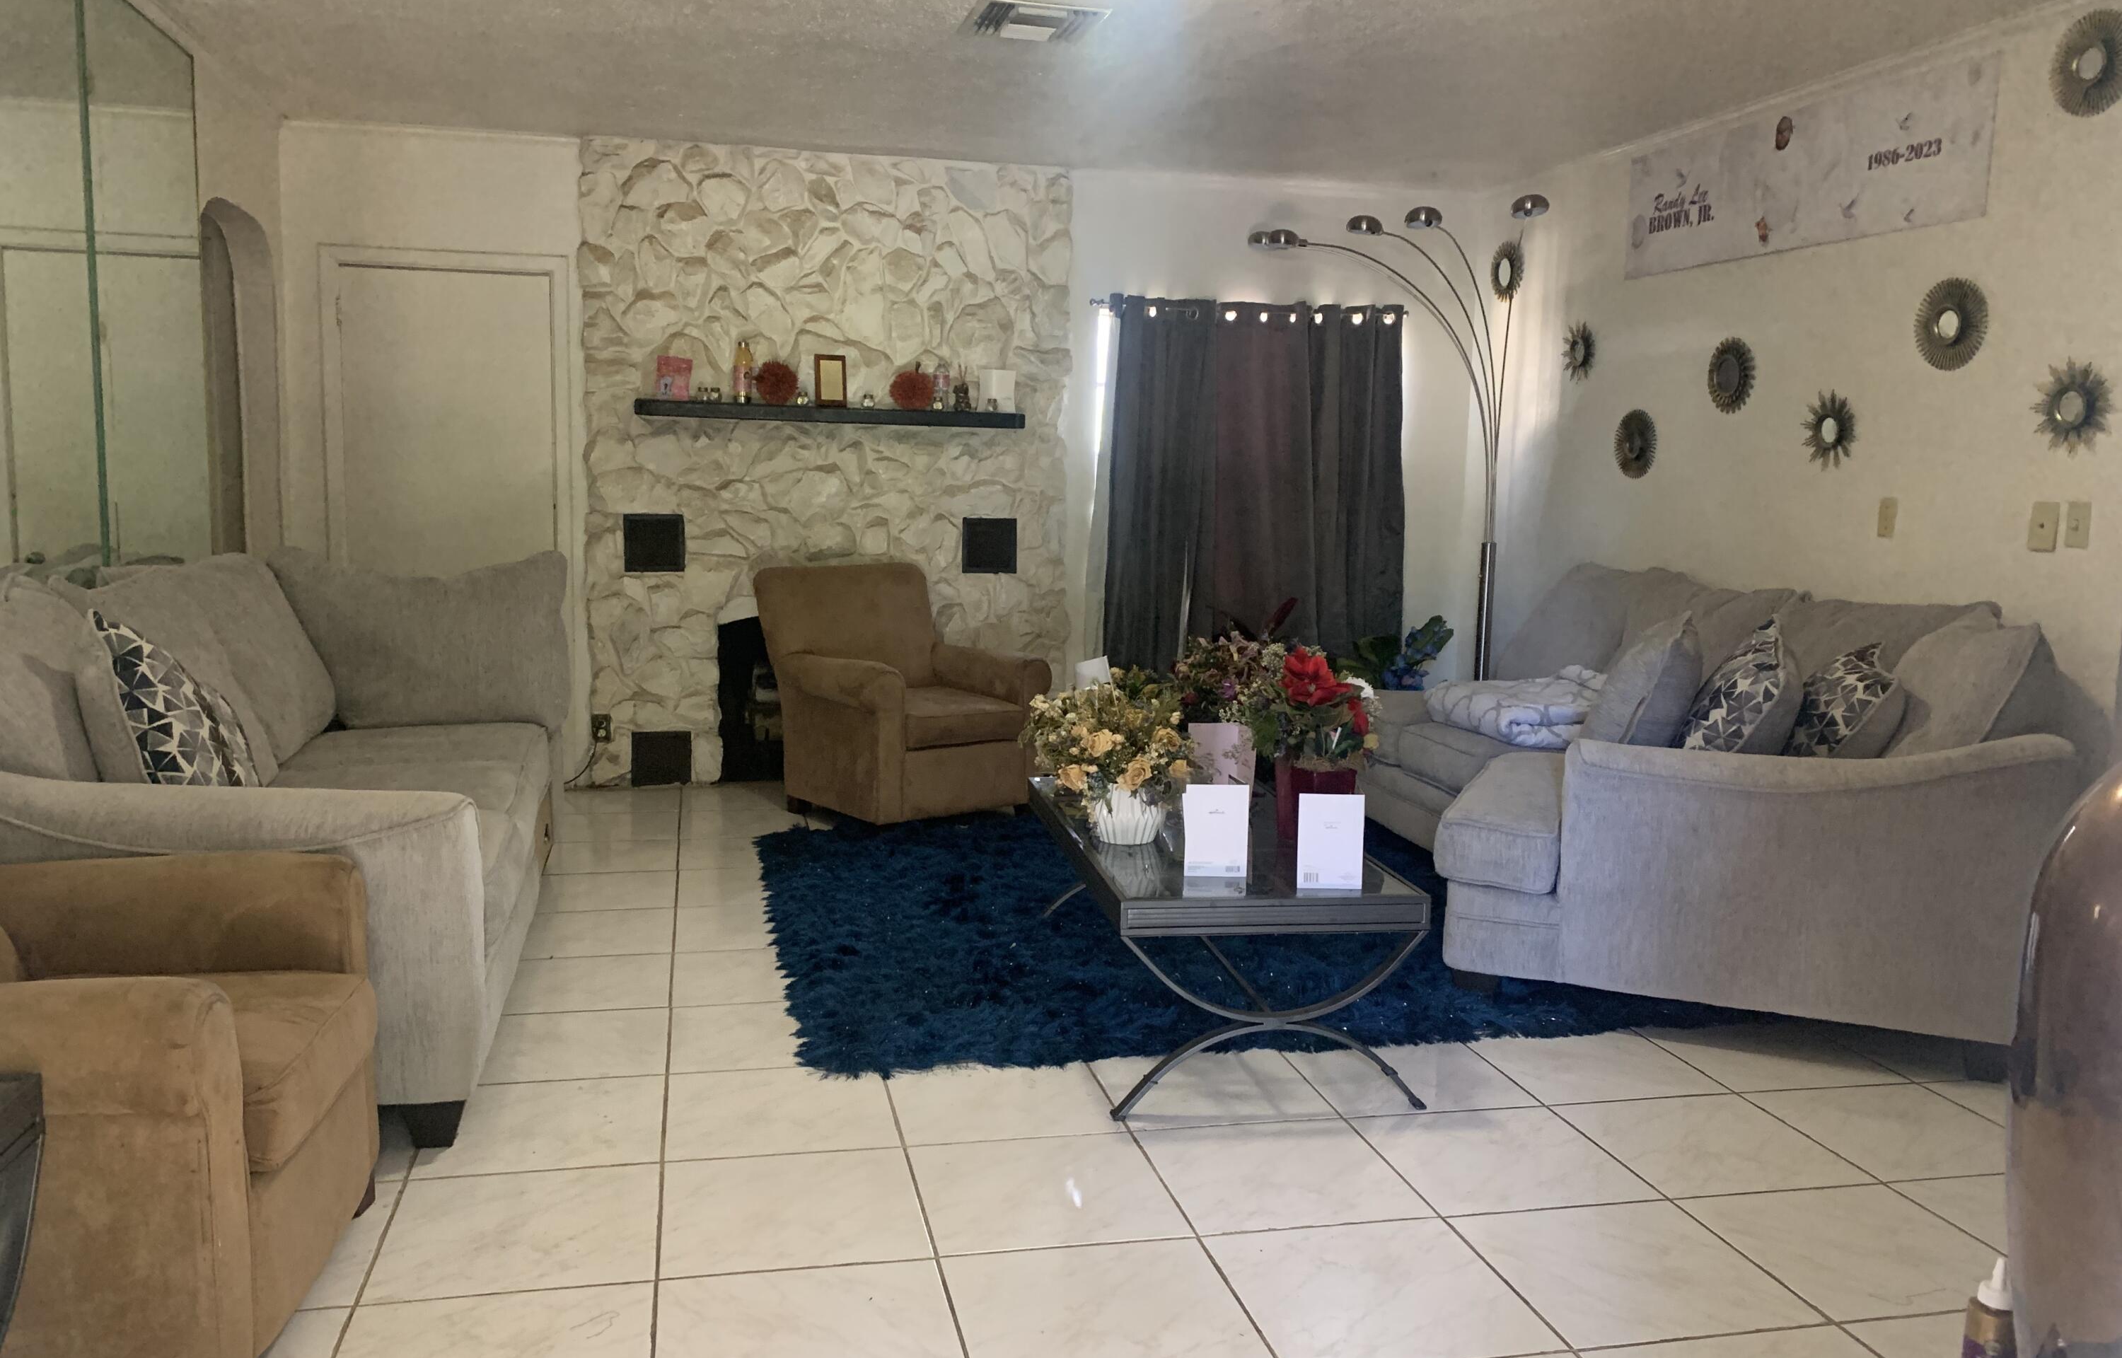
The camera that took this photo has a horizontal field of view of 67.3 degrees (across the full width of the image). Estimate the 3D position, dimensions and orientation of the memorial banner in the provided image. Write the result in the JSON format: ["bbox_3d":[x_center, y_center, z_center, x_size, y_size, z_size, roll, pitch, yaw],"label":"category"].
[{"bbox_3d":[2.216,-1.522,4.900,0.020,0.419,1.536,-1,7,-17],"label":"memorial banner"}]

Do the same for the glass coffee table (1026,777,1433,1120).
[{"bbox_3d":[0.320,0.567,3.775,0.632,0.434,1.298,0,7,-9],"label":"glass coffee table"}]

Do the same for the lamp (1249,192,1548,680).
[{"bbox_3d":[1.194,-0.546,5.720,1.000,2.193,0.650,0,7,-13],"label":"lamp"}]

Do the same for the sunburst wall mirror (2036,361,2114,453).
[{"bbox_3d":[2.502,-0.677,3.955,0.025,0.227,0.227,-1,7,-17],"label":"sunburst wall mirror"}]

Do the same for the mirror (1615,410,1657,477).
[{"bbox_3d":[2.012,-0.828,5.603,0.025,0.242,0.242,-1,7,-17],"label":"mirror"}]

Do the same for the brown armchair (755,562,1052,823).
[{"bbox_3d":[-0.589,0.042,5.882,0.780,0.900,0.790,-4,9,-40],"label":"brown armchair"}]

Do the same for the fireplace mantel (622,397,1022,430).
[{"bbox_3d":[-0.881,-1.016,6.165,1.474,0.060,0.200,0,7,-11],"label":"fireplace mantel"}]

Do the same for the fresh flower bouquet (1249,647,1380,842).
[{"bbox_3d":[0.586,0.143,3.656,0.310,0.430,0.290,0,7,-13],"label":"fresh flower bouquet"}]

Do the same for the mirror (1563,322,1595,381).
[{"bbox_3d":[1.914,-1.220,5.921,0.025,0.222,0.222,-1,7,-17],"label":"mirror"}]

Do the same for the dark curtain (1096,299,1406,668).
[{"bbox_3d":[0.806,-0.636,6.543,1.270,1.800,0.130,0,7,-10],"label":"dark curtain"}]

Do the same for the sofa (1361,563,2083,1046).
[{"bbox_3d":[1.509,0.225,4.475,1.526,0.976,2.556,0,7,-16],"label":"sofa"}]

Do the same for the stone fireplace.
[{"bbox_3d":[-0.914,-0.800,6.344,1.894,2.474,0.250,0,7,-11],"label":"stone fireplace"}]

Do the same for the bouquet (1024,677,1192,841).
[{"bbox_3d":[0.101,0.180,3.601,0.365,0.355,0.345,0,7,-13],"label":"bouquet"}]

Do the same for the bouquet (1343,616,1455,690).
[{"bbox_3d":[1.270,-0.043,6.099,0.420,0.380,0.340,0,7,-13],"label":"bouquet"}]

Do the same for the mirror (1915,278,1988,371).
[{"bbox_3d":[2.408,-0.960,4.316,0.030,0.250,0.250,0,7,-16],"label":"mirror"}]

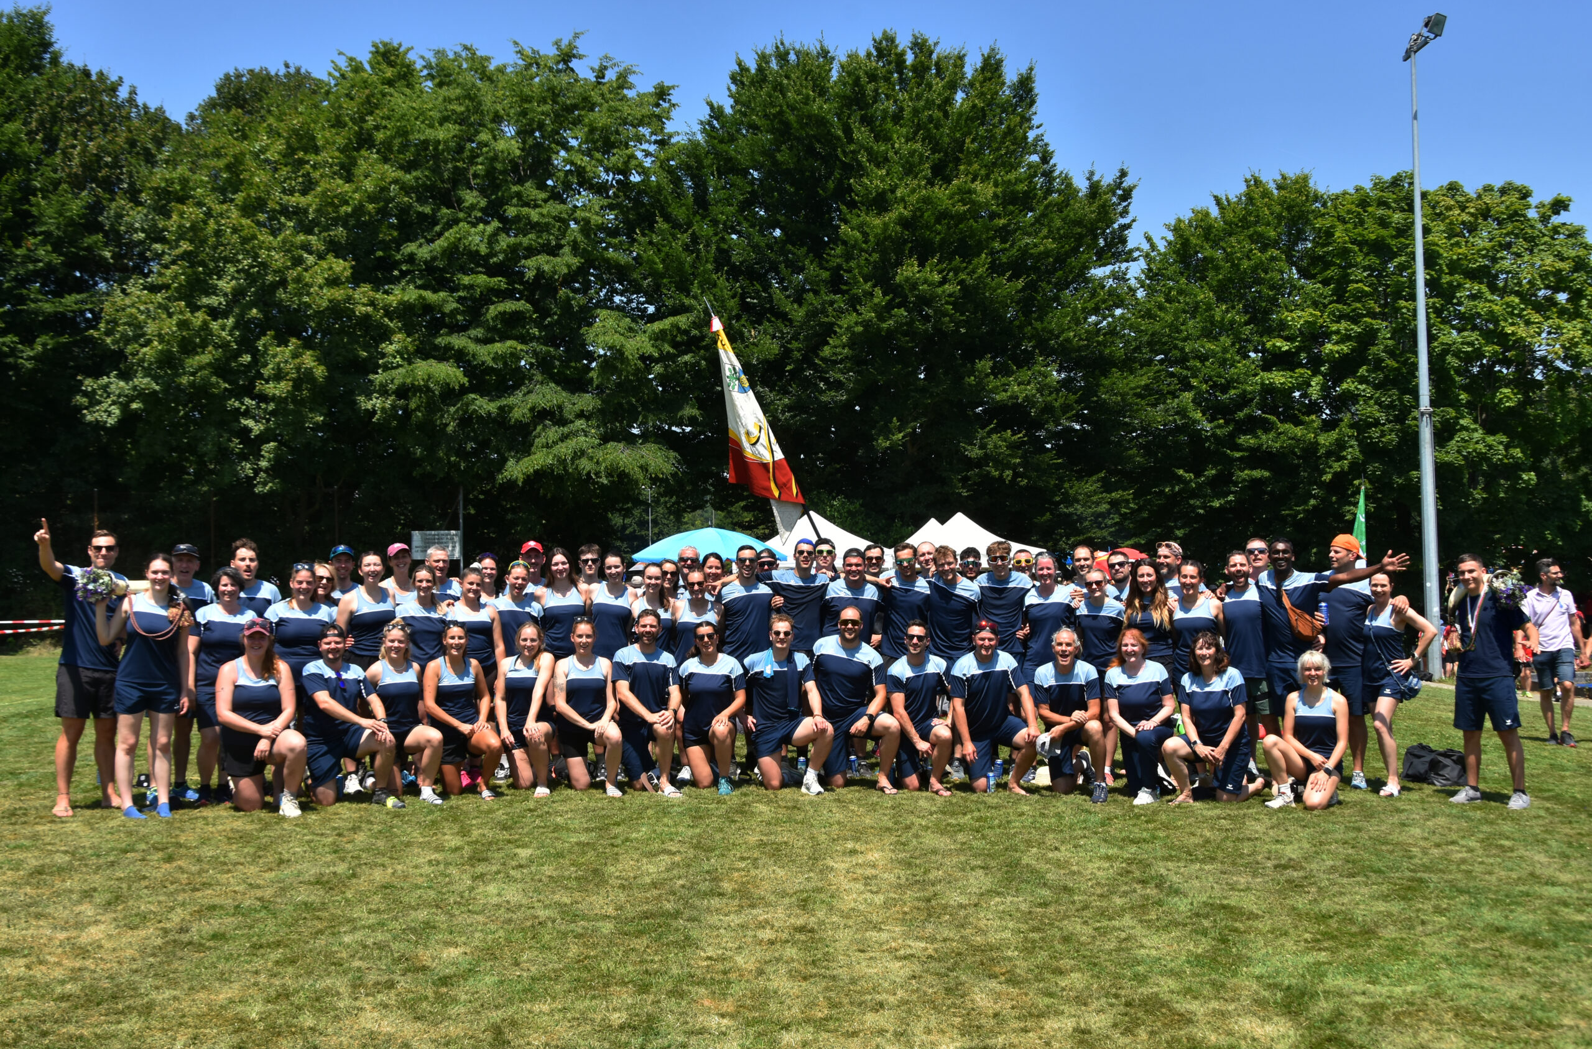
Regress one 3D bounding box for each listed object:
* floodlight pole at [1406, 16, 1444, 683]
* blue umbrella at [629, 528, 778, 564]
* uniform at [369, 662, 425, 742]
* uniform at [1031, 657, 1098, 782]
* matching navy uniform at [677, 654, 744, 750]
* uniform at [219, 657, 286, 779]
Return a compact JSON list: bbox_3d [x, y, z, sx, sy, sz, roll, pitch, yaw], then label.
[{"bbox_3d":[11.426,-3.216,29.500,0.550,11.900,1.100,0,-2,-24],"label":"floodlight pole"},{"bbox_3d":[-1.159,1.167,22.460,2.130,2.250,2.130,-1,-2,0],"label":"blue umbrella"},{"bbox_3d":[-2.733,1.208,11.200,0.380,0.600,0.280,-1,-2,-15],"label":"uniform"},{"bbox_3d":[1.868,1.358,11.350,0.480,0.840,0.450,-1,-2,-4],"label":"uniform"},{"bbox_3d":[-0.588,1.227,11.300,0.460,0.670,0.360,0,-1,-3],"label":"matching navy uniform"},{"bbox_3d":[-3.642,1.299,11.000,0.450,0.820,0.420,0,-3,-14],"label":"uniform"}]

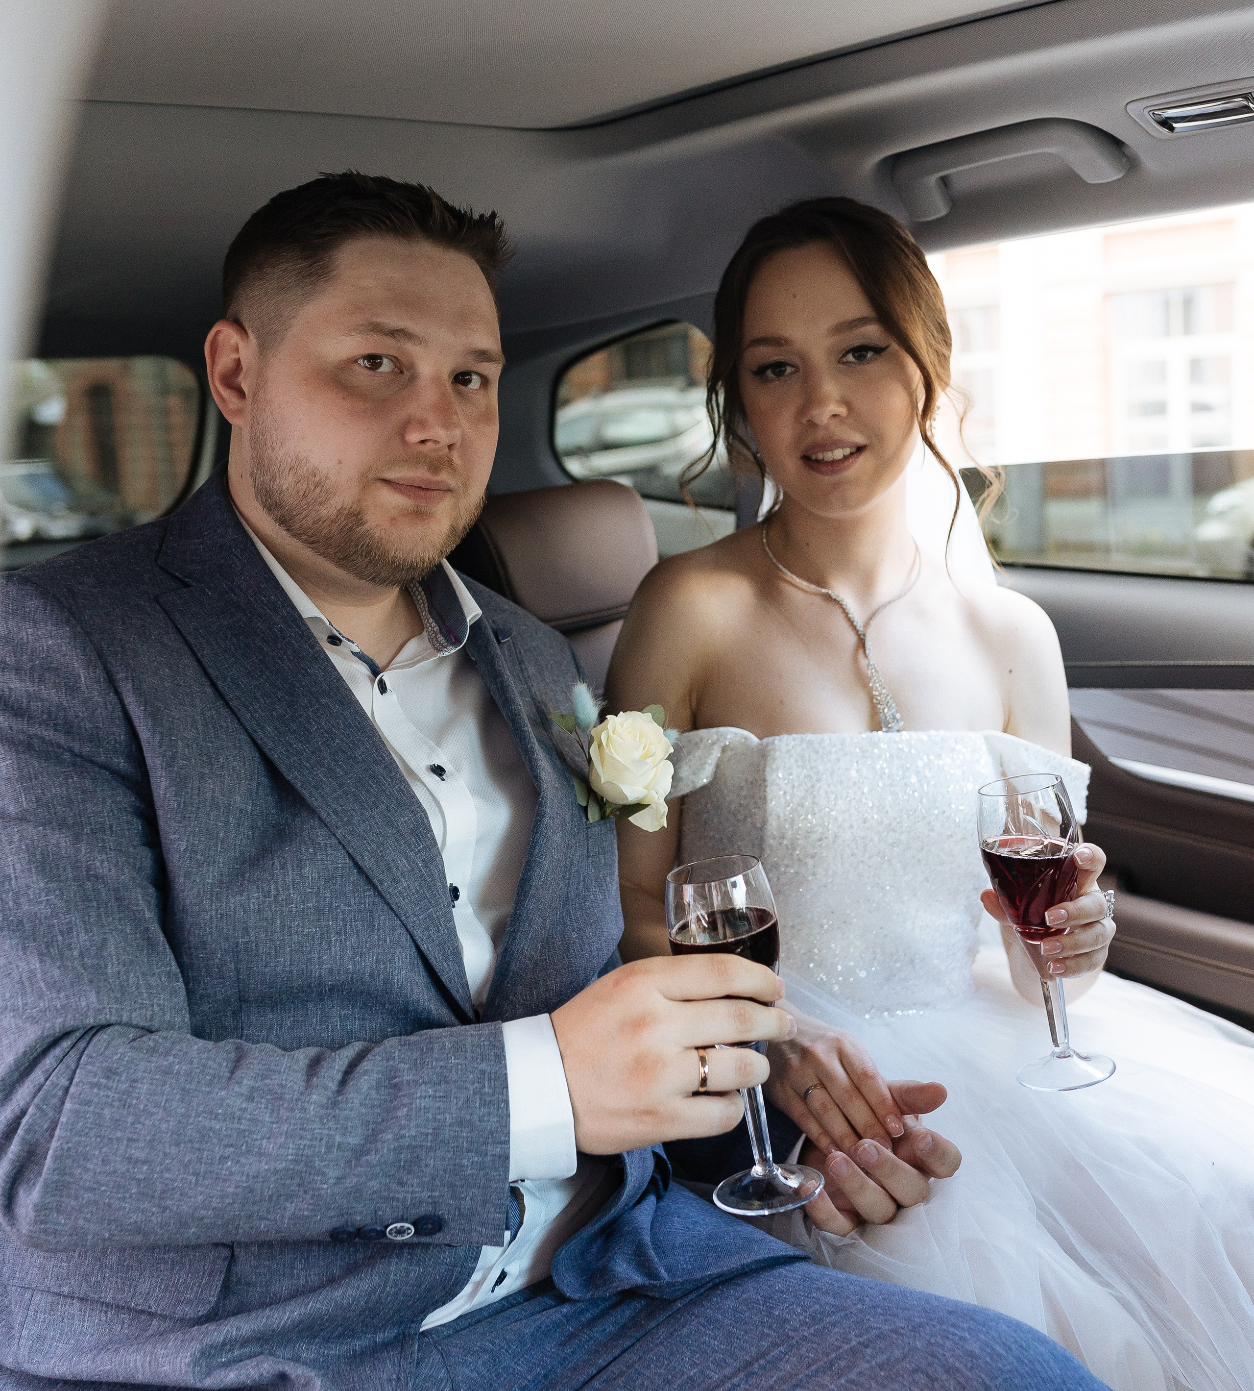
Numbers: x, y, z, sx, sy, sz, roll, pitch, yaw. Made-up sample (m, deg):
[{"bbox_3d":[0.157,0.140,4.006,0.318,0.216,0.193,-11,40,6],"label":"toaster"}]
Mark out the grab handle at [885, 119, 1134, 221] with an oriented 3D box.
[{"bbox_3d":[0.302,-0.417,1.460,0.045,0.053,0.225,-14,13,-34],"label":"grab handle"}]

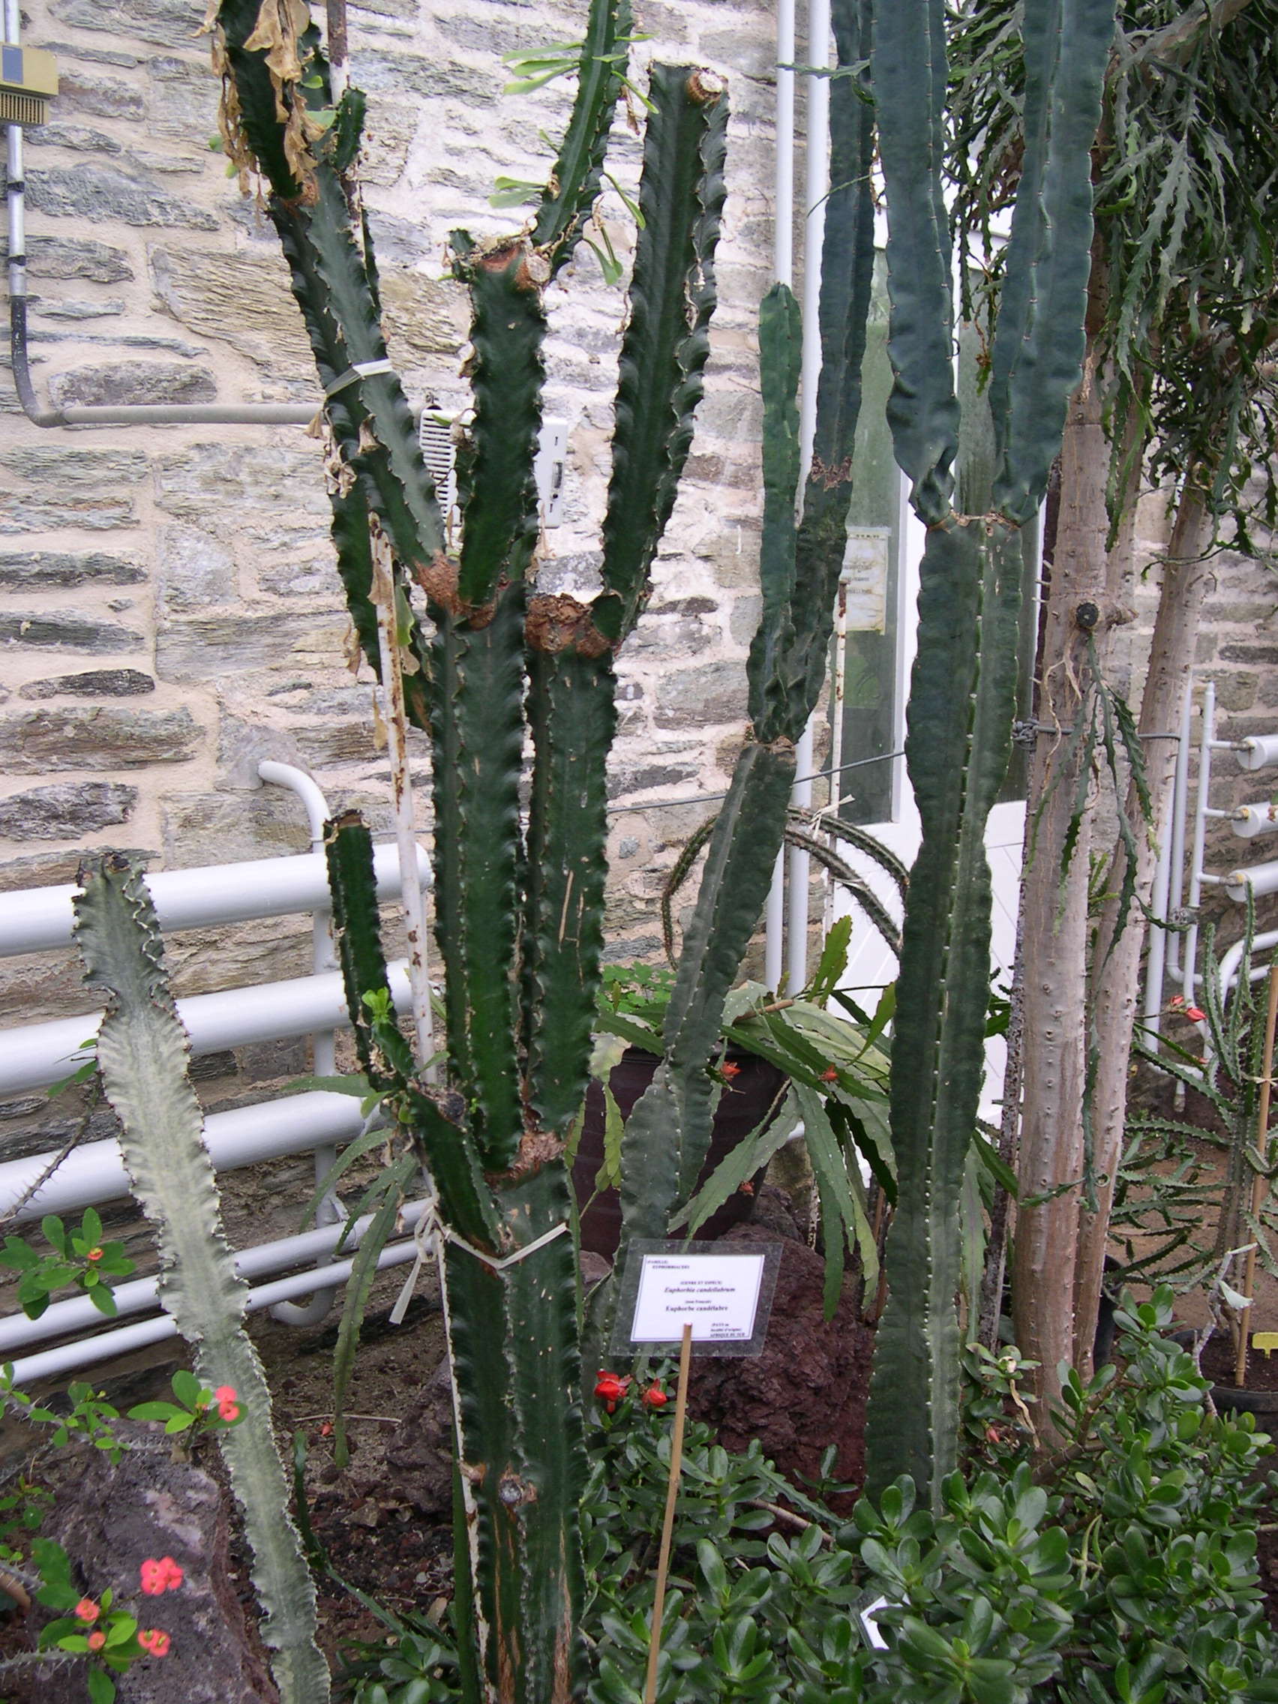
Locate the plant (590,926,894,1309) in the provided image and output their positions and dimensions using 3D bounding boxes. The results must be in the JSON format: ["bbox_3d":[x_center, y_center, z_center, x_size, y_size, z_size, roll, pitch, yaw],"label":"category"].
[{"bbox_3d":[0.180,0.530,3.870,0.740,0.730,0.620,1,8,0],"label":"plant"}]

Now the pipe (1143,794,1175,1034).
[{"bbox_3d":[1.730,0.224,6.231,0.050,0.800,0.050,9,11,43],"label":"pipe"}]

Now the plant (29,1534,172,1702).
[{"bbox_3d":[-0.438,0.625,1.520,0.105,0.115,0.090,1,8,0],"label":"plant"}]

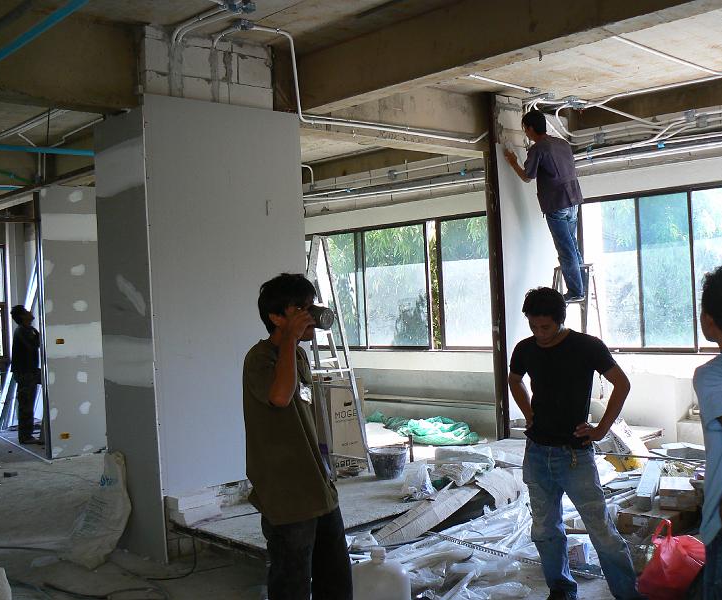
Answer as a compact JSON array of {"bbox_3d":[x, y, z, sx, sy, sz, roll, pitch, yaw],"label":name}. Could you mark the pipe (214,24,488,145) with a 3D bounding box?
[{"bbox_3d":[0.167,-1.532,6.207,2.860,0.510,0.270,-4,1,-45],"label":"pipe"}]

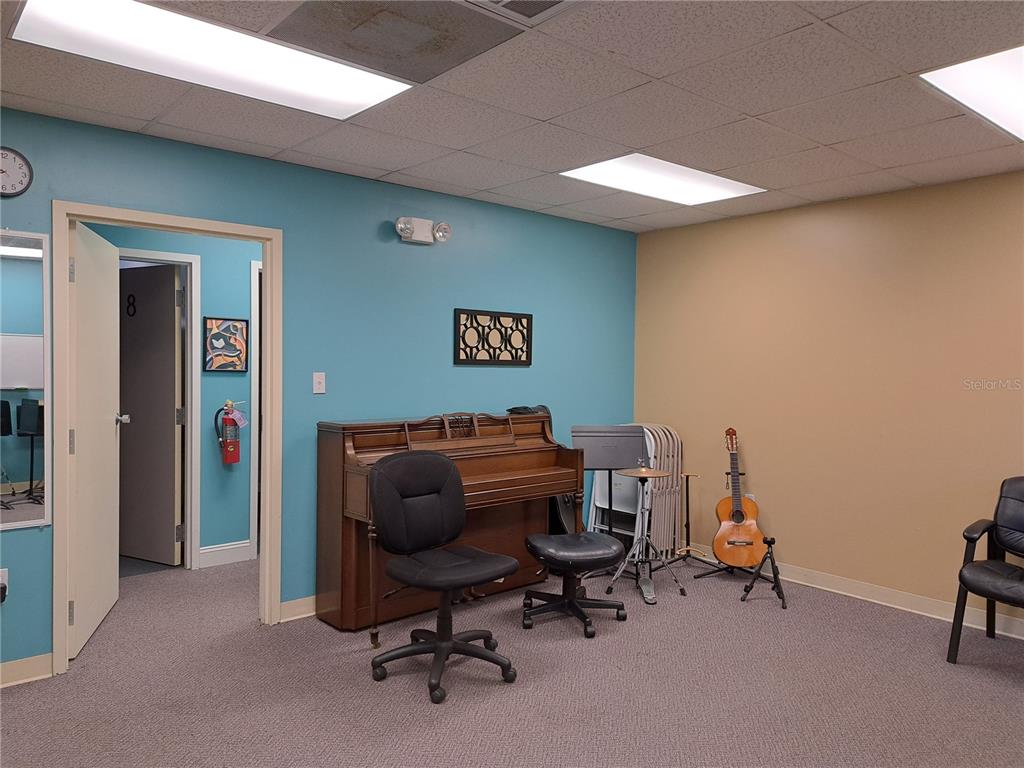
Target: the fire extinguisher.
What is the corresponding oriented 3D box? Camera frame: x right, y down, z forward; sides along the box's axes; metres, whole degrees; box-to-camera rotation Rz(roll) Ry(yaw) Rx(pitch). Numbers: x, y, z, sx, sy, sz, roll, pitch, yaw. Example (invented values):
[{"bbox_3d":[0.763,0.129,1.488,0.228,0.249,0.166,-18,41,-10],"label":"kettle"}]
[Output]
[{"bbox_3d":[-1.906,0.326,4.744,0.170,0.430,0.130,0,2,-33],"label":"fire extinguisher"}]

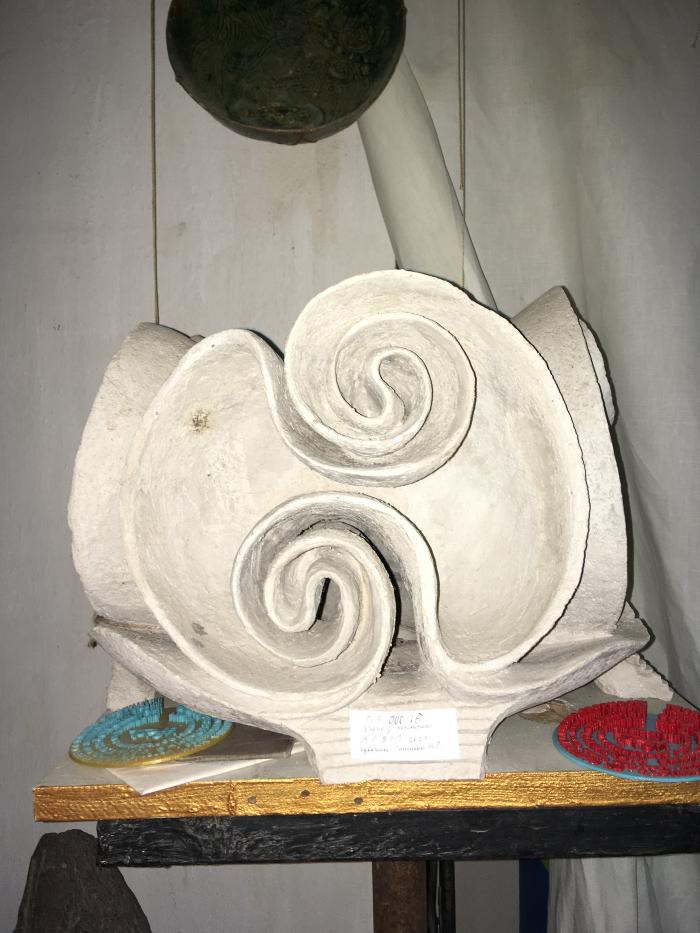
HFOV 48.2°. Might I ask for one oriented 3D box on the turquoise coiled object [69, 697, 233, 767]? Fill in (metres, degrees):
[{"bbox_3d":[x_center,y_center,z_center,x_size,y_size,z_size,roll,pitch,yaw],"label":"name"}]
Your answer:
[{"bbox_3d":[-0.160,0.213,0.635,0.130,0.013,0.130,-5,0,-2],"label":"turquoise coiled object"}]

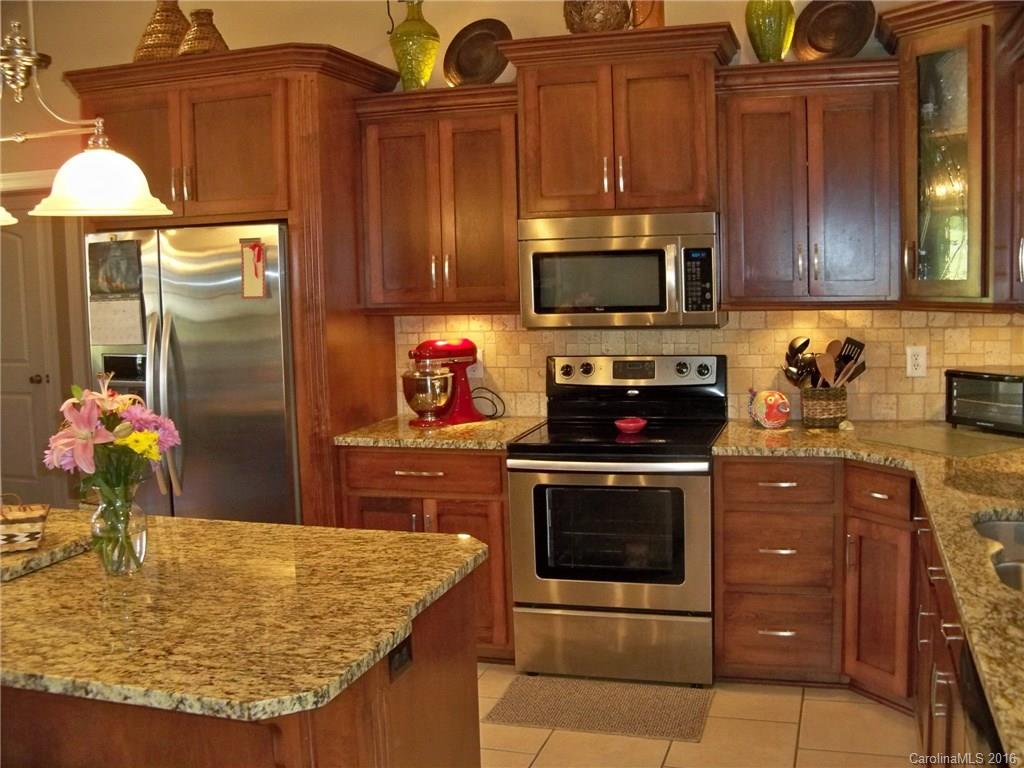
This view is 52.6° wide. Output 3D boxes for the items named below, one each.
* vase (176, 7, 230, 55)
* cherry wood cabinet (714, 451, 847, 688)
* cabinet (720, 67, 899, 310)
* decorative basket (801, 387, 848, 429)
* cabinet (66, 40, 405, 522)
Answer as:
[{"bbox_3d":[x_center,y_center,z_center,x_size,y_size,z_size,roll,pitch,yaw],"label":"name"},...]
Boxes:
[{"bbox_3d":[-1.258,-1.414,4.259,0.266,0.246,0.266,0,7,18],"label":"vase"},{"bbox_3d":[1.043,0.654,3.971,0.446,0.863,0.620,0,7,18],"label":"cherry wood cabinet"},{"bbox_3d":[1.113,-0.726,3.906,0.648,0.885,0.390,0,6,16],"label":"cabinet"},{"bbox_3d":[1.224,0.090,4.045,0.165,0.155,0.140,1,7,24],"label":"decorative basket"},{"bbox_3d":[-1.113,-0.100,4.413,1.140,2.380,0.790,0,6,16],"label":"cabinet"}]

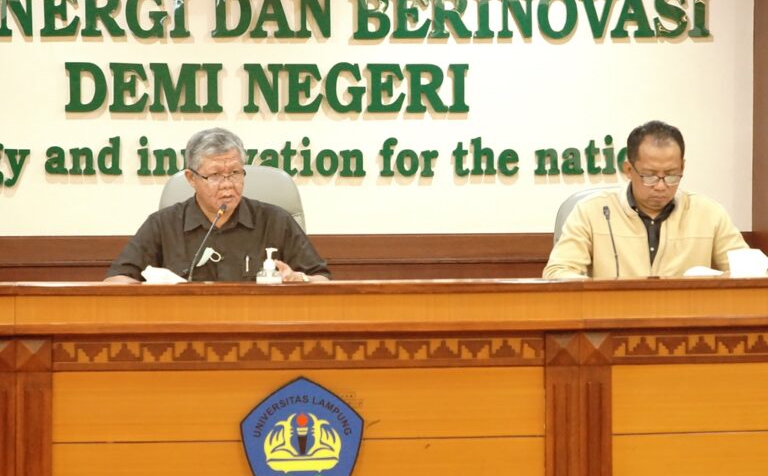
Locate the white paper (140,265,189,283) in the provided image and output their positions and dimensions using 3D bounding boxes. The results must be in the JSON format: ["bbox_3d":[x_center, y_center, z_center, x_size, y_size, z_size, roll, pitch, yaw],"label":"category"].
[{"bbox_3d":[-0.583,0.100,5.960,0.130,0.056,0.120,0,0,-5],"label":"white paper"}]

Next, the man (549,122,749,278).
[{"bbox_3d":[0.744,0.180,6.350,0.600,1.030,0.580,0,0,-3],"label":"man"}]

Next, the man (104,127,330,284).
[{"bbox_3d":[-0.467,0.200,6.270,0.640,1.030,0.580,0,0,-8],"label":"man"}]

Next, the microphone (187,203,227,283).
[{"bbox_3d":[-0.475,0.026,6.020,0.090,0.225,0.160,0,0,27],"label":"microphone"}]

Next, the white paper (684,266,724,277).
[{"bbox_3d":[0.858,0.092,6.020,0.110,0.032,0.140,0,0,-5],"label":"white paper"}]

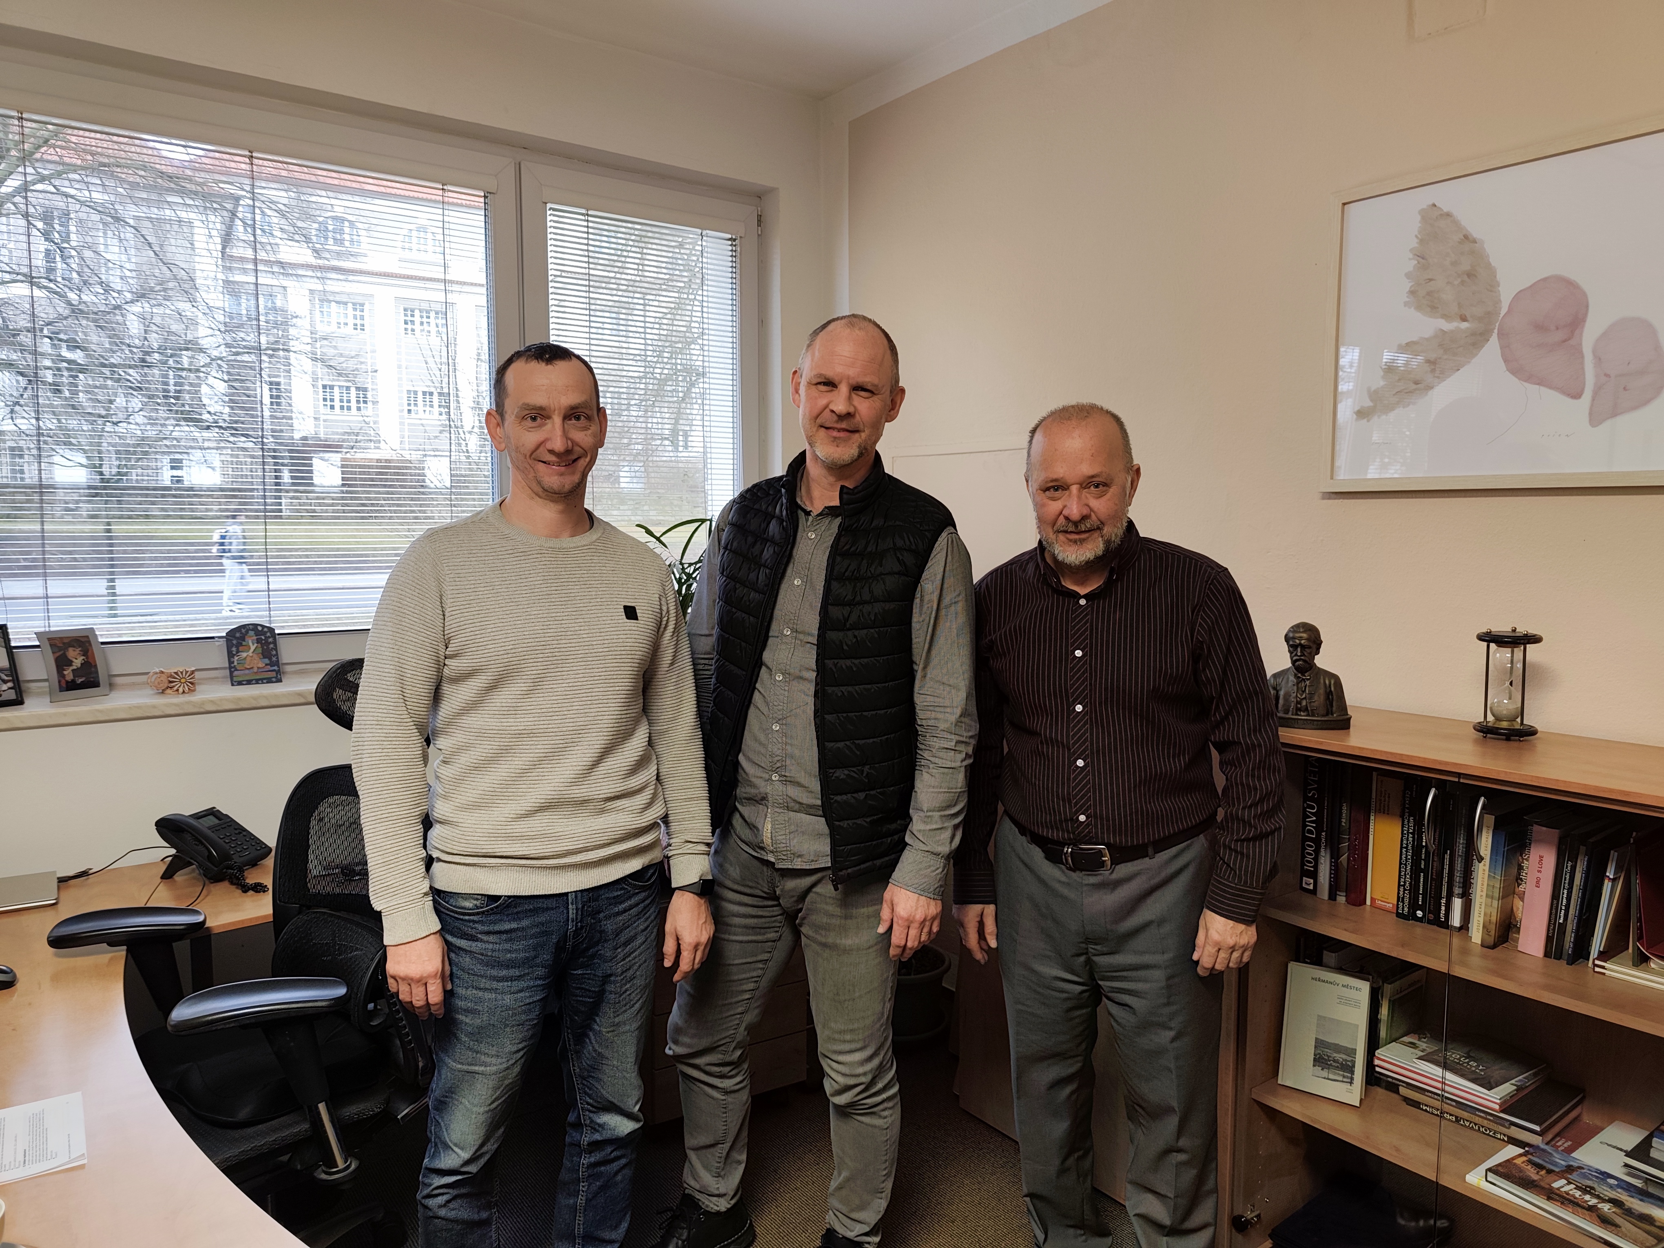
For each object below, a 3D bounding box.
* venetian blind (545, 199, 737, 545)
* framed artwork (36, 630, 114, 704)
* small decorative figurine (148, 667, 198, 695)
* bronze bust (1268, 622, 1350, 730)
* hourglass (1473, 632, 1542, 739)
[{"bbox_3d":[-0.615,-0.710,3.754,0.705,1.283,0.030,-4,6,-36],"label":"venetian blind"},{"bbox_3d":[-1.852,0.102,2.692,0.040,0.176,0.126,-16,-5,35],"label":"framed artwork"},{"bbox_3d":[-1.657,0.141,2.778,0.106,0.062,0.050,-4,6,-36],"label":"small decorative figurine"},{"bbox_3d":[0.940,0.097,2.186,0.170,0.207,0.105,2,5,25],"label":"bronze bust"},{"bbox_3d":[1.248,0.111,2.038,0.105,0.205,0.105,3,6,31],"label":"hourglass"}]

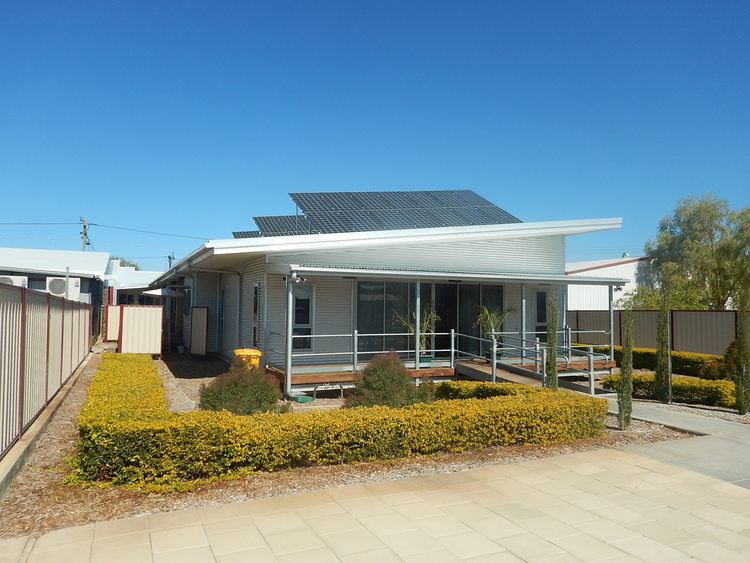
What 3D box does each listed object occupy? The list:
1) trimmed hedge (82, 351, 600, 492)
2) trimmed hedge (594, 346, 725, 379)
[{"bbox_3d":[-2.116,2.208,11.321,6.950,0.650,10.700,2,-4,-25],"label":"trimmed hedge"},{"bbox_3d":[9.019,2.616,17.551,1.450,0.570,6.000,2,-4,-25],"label":"trimmed hedge"}]

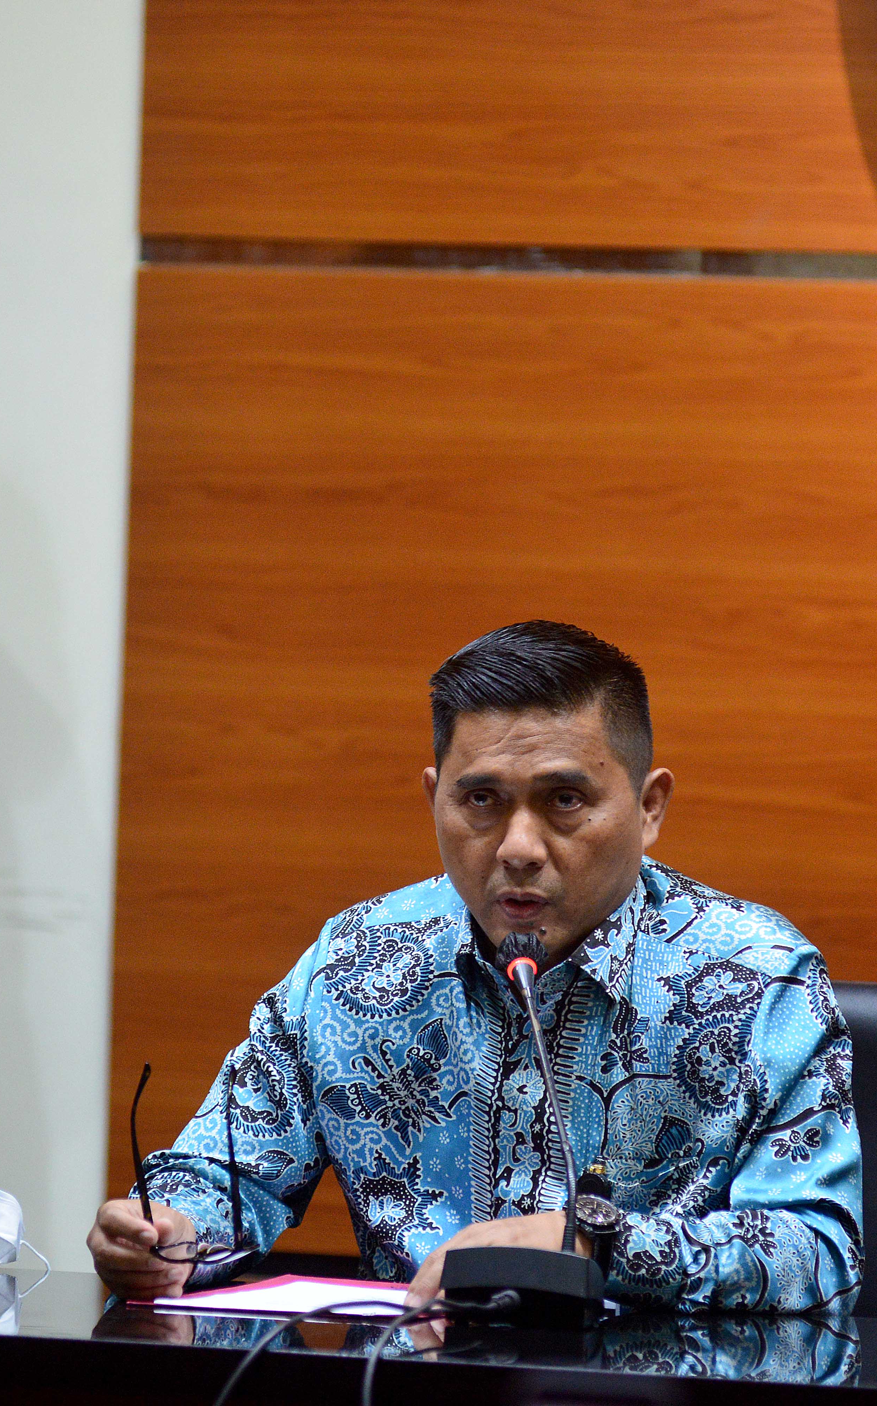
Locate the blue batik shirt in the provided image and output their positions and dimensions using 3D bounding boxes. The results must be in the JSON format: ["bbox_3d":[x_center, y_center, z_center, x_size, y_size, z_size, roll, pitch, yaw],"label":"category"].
[{"bbox_3d":[0.049,0.392,7.280,0.510,0.550,0.470,2,1,13],"label":"blue batik shirt"}]

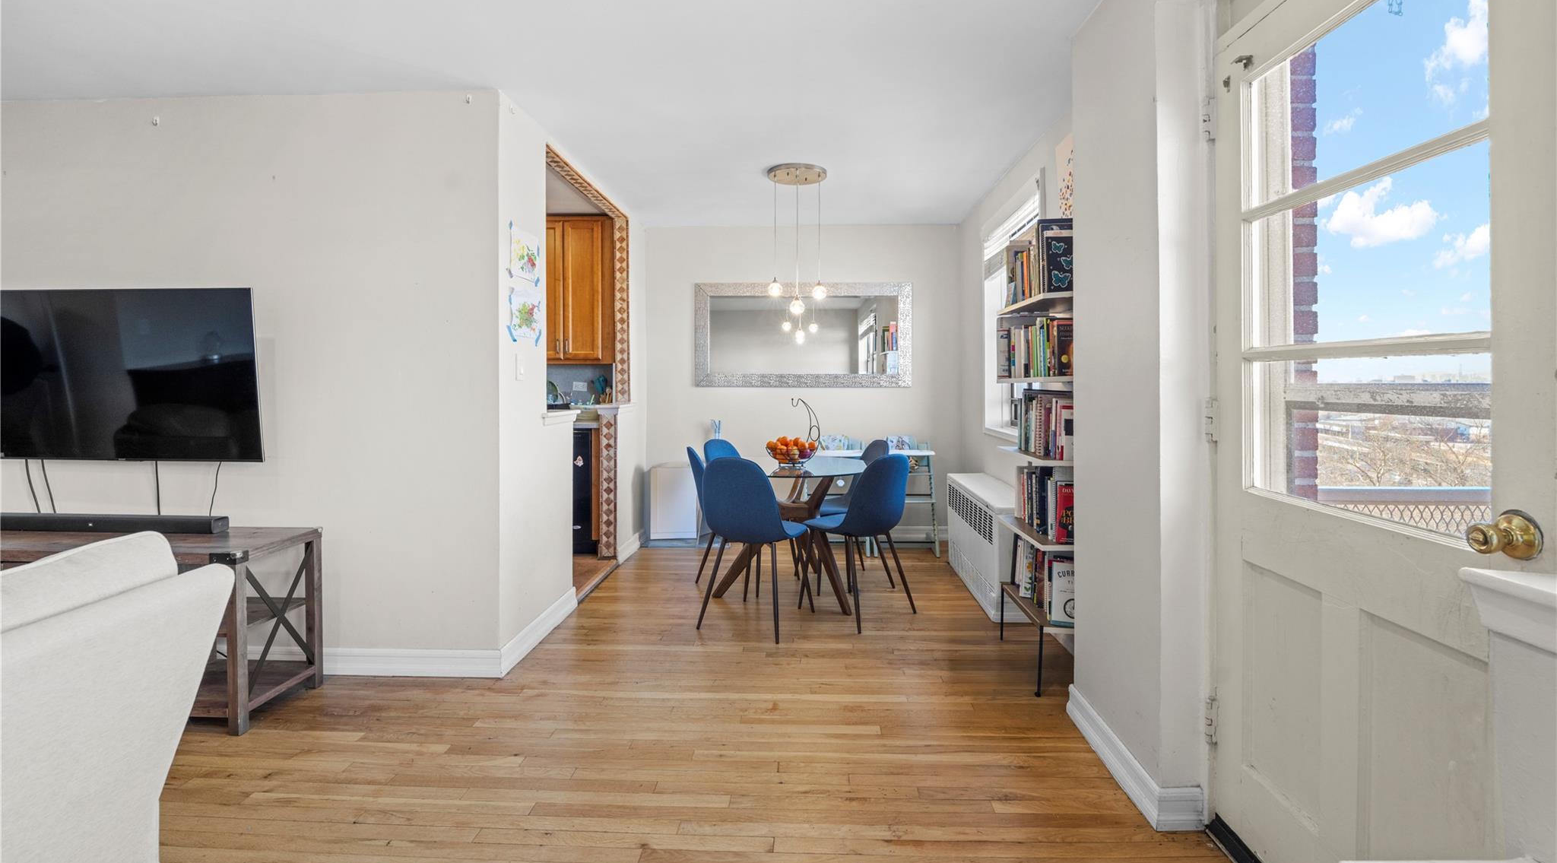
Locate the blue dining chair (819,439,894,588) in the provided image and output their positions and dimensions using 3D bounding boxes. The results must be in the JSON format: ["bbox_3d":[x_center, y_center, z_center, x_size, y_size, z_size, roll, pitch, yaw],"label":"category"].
[{"bbox_3d":[0.420,0.496,3.734,0.530,0.868,0.460,-1,2,-16],"label":"blue dining chair"}]

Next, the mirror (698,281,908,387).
[{"bbox_3d":[0.190,-0.750,4.715,1.690,0.810,0.040,0,2,3],"label":"mirror"}]

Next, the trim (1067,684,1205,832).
[{"bbox_3d":[1.125,1.013,1.960,0.130,0.118,0.630,0,2,3],"label":"trim"}]

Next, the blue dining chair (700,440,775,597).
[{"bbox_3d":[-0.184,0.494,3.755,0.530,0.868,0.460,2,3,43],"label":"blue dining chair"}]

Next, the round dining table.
[{"bbox_3d":[0.090,0.572,3.540,0.920,0.746,0.920,0,2,0],"label":"round dining table"}]

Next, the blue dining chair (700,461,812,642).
[{"bbox_3d":[-0.106,0.546,3.110,0.460,0.868,0.530,1,3,24],"label":"blue dining chair"}]

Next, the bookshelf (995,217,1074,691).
[{"bbox_3d":[1.175,0.084,2.630,0.290,1.870,0.570,0,2,3],"label":"bookshelf"}]

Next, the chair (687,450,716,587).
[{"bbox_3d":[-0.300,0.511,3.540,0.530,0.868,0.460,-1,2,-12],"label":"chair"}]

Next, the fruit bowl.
[{"bbox_3d":[0.075,0.115,3.530,0.300,0.176,0.300,0,2,0],"label":"fruit bowl"}]

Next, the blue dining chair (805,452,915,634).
[{"bbox_3d":[0.427,0.535,3.240,0.460,0.868,0.530,-2,3,-44],"label":"blue dining chair"}]

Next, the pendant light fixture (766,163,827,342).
[{"bbox_3d":[0.107,-1.084,3.530,0.345,0.860,0.345,0,2,0],"label":"pendant light fixture"}]

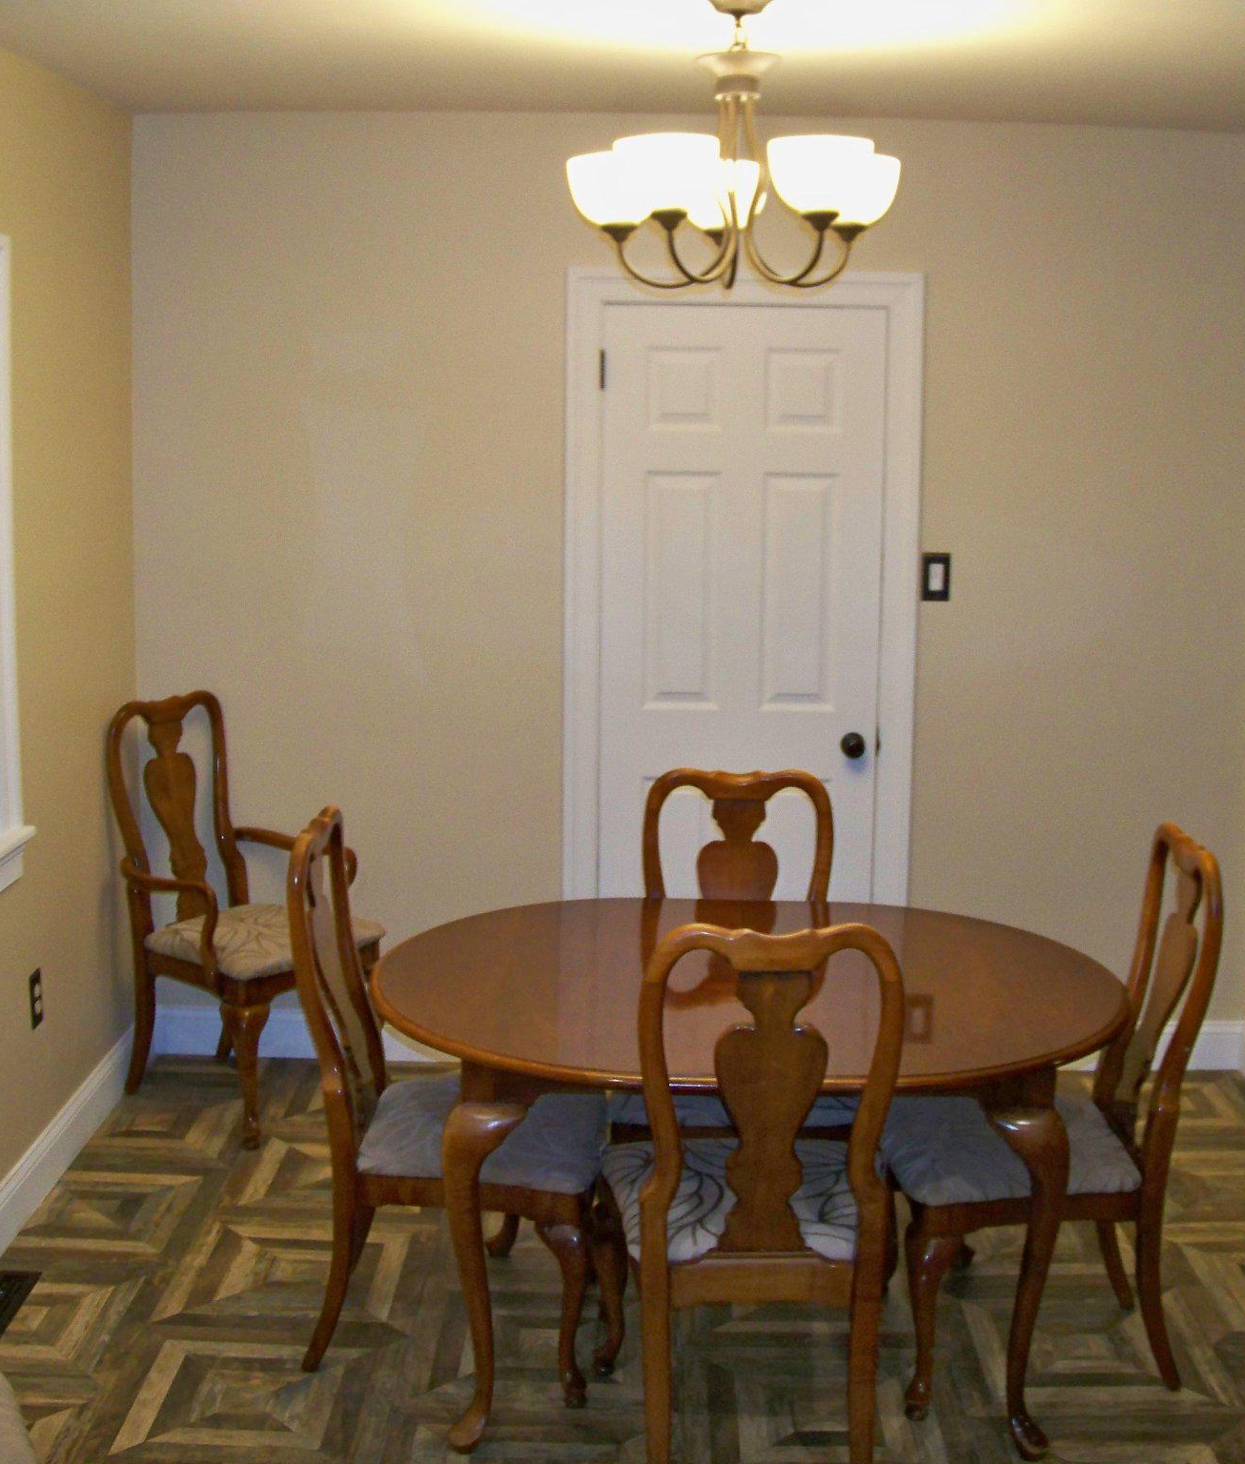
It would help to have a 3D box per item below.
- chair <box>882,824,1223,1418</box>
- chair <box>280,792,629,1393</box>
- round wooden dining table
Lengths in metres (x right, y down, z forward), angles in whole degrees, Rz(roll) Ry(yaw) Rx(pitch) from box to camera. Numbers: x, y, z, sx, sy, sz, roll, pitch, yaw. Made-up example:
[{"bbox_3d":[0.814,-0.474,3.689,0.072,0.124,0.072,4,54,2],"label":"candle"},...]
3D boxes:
[{"bbox_3d":[0.748,0.664,3.320,0.567,1.007,0.528,1,10,1],"label":"chair"},{"bbox_3d":[-0.291,0.648,3.375,0.572,1.007,0.528,1,10,1],"label":"chair"},{"bbox_3d":[0.212,0.787,3.355,1.310,0.745,1.056,1,10,1],"label":"round wooden dining table"}]

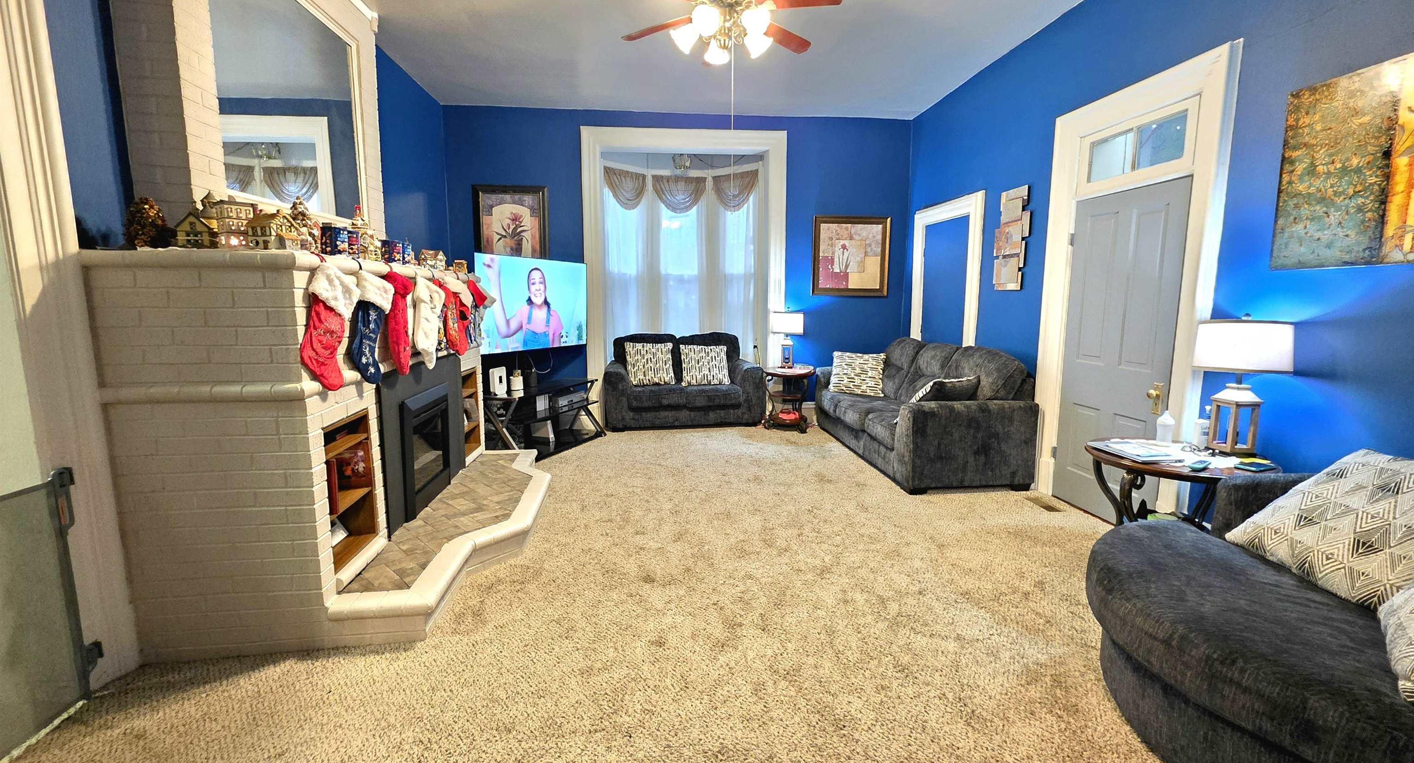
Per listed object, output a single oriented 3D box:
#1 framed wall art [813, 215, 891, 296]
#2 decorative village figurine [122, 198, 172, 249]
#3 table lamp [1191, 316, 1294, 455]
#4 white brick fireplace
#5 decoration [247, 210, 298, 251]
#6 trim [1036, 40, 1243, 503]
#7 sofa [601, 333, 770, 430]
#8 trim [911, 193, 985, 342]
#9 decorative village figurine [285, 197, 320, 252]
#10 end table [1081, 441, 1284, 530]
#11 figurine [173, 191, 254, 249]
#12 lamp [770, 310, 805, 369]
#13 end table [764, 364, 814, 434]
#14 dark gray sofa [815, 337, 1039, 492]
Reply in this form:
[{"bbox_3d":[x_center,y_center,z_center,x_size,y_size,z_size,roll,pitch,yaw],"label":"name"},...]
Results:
[{"bbox_3d":[1.571,-1.350,5.763,0.830,0.840,0.040,-1,9,-6],"label":"framed wall art"},{"bbox_3d":[-1.998,-0.559,1.907,0.123,0.195,0.123,-1,9,-6],"label":"decorative village figurine"},{"bbox_3d":[2.384,0.015,2.384,0.345,0.635,0.345,-1,9,-6],"label":"table lamp"},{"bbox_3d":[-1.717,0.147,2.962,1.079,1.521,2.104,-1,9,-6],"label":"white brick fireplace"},{"bbox_3d":[-1.639,-0.563,2.020,0.118,0.167,0.141,1,9,9],"label":"decoration"},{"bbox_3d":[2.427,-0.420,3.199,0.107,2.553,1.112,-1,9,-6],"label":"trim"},{"bbox_3d":[-0.255,-0.031,6.162,1.735,0.960,0.970,-1,9,-7],"label":"sofa"},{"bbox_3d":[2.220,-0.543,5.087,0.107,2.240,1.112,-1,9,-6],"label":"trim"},{"bbox_3d":[-1.629,-0.618,2.143,0.114,0.240,0.114,-1,9,-6],"label":"decorative village figurine"},{"bbox_3d":[2.120,0.671,2.437,0.690,0.680,0.680,-1,9,-6],"label":"end table"},{"bbox_3d":[-1.850,-0.584,1.987,0.220,0.210,0.150,-8,12,-42],"label":"figurine"},{"bbox_3d":[0.839,-0.443,5.541,0.350,0.640,0.350,-1,9,-6],"label":"lamp"},{"bbox_3d":[0.868,0.203,5.642,0.530,0.645,0.550,-1,9,-6],"label":"end table"},{"bbox_3d":[1.758,0.152,4.731,0.951,0.972,2.157,-1,9,-6],"label":"dark gray sofa"}]

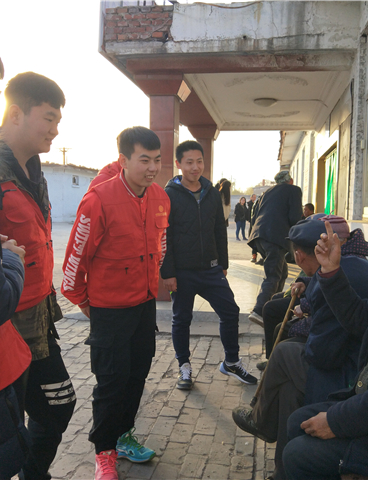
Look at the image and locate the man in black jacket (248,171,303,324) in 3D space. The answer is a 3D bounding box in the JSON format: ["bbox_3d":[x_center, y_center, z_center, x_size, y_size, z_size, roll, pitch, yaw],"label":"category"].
[{"bbox_3d":[1.000,0.080,5.050,0.550,1.660,0.680,5,6,43],"label":"man in black jacket"}]

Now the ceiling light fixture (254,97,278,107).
[{"bbox_3d":[1.261,-2.100,7.150,0.370,0.110,0.370,2,4,11],"label":"ceiling light fixture"}]

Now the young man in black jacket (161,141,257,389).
[{"bbox_3d":[0.173,0.151,3.330,0.630,1.740,0.450,0,4,-16],"label":"young man in black jacket"}]

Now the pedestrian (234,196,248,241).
[{"bbox_3d":[2.115,-0.754,17.000,0.500,1.620,0.340,0,4,-18],"label":"pedestrian"}]

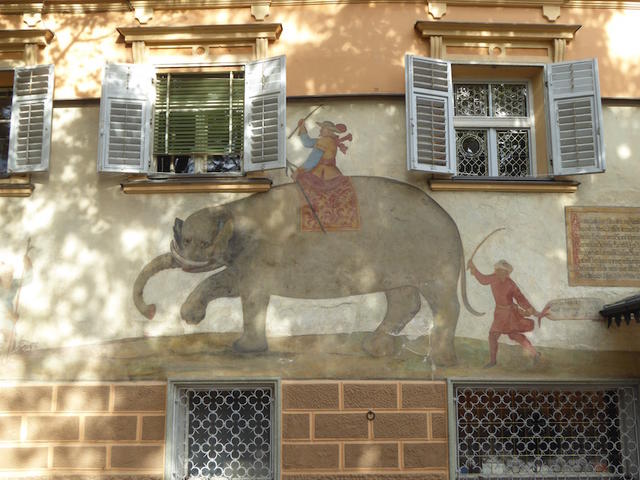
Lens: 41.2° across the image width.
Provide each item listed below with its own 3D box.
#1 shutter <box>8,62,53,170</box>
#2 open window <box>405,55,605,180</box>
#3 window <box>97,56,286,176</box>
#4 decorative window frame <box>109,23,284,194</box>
[{"bbox_3d":[-3.402,-1.428,10.031,0.550,1.286,0.056,-3,-11,16],"label":"shutter"},{"bbox_3d":[2.023,-1.358,9.458,2.125,1.357,0.366,0,-10,-2],"label":"open window"},{"bbox_3d":[-1.435,-1.409,9.728,2.123,1.357,0.395,0,-10,2],"label":"window"},{"bbox_3d":[-1.391,-1.496,9.747,1.953,1.967,0.306,0,-10,2],"label":"decorative window frame"}]

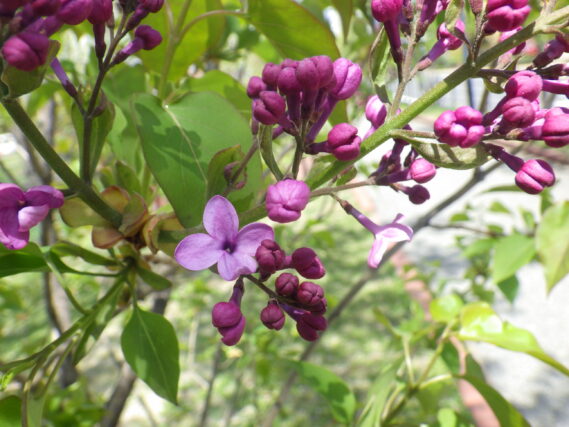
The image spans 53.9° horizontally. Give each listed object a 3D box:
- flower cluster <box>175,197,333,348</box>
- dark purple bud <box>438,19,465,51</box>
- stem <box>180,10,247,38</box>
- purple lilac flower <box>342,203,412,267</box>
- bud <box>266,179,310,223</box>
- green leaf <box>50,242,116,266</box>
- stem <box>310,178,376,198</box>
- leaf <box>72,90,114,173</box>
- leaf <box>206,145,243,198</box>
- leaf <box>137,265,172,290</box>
[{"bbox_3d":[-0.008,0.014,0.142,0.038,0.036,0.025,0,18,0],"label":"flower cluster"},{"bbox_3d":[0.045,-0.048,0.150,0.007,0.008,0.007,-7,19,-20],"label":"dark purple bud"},{"bbox_3d":[-0.025,-0.066,0.190,0.024,0.006,0.003,-22,0,0],"label":"stem"},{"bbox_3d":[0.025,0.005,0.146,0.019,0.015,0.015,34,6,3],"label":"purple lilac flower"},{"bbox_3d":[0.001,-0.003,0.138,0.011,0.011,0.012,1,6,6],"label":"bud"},{"bbox_3d":[-0.063,0.013,0.175,0.021,0.004,0.006,15,45,-6],"label":"green leaf"},{"bbox_3d":[0.016,-0.007,0.147,0.018,0.002,0.002,-14,0,0],"label":"stem"},{"bbox_3d":[-0.054,-0.023,0.158,0.011,0.023,0.006,3,0,0],"label":"leaf"},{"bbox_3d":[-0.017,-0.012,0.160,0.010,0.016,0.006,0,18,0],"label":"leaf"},{"bbox_3d":[-0.041,0.020,0.175,0.014,0.004,0.005,34,51,6],"label":"leaf"}]

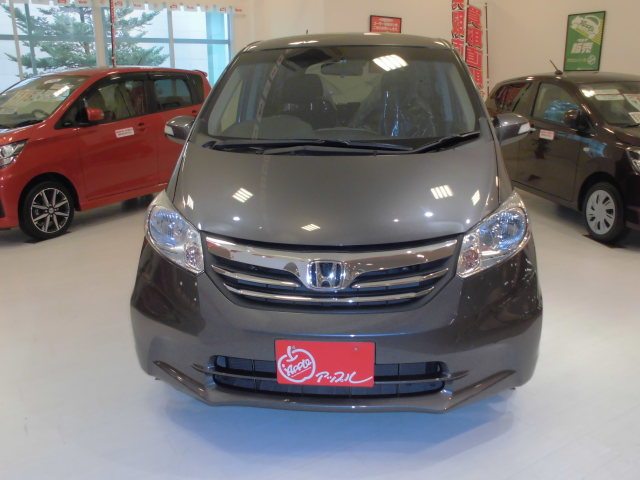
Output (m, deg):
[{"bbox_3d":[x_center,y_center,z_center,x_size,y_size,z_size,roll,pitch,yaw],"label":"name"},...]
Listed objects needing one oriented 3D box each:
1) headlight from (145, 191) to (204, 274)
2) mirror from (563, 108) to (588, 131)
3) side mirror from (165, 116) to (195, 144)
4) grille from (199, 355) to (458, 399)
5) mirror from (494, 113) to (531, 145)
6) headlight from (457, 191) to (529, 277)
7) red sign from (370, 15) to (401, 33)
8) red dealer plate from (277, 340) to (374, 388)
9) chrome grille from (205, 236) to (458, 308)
[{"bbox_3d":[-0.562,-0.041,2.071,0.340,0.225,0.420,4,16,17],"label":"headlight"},{"bbox_3d":[2.263,-1.063,4.750,0.200,0.170,0.130,-7,16,-22],"label":"mirror"},{"bbox_3d":[-0.764,-0.610,2.996,0.215,0.160,0.140,1,15,5],"label":"side mirror"},{"bbox_3d":[0.016,0.478,1.895,0.910,0.135,0.110,1,15,5],"label":"grille"},{"bbox_3d":[1.005,-0.589,2.848,0.215,0.160,0.140,1,15,5],"label":"mirror"},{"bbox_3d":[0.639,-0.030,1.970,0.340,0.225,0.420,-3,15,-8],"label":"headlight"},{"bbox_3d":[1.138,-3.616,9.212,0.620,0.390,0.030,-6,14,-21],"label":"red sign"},{"bbox_3d":[0.018,0.417,1.801,0.330,0.165,0.012,1,15,5],"label":"red dealer plate"},{"bbox_3d":[0.025,0.112,1.791,0.865,0.210,0.140,1,15,5],"label":"chrome grille"}]

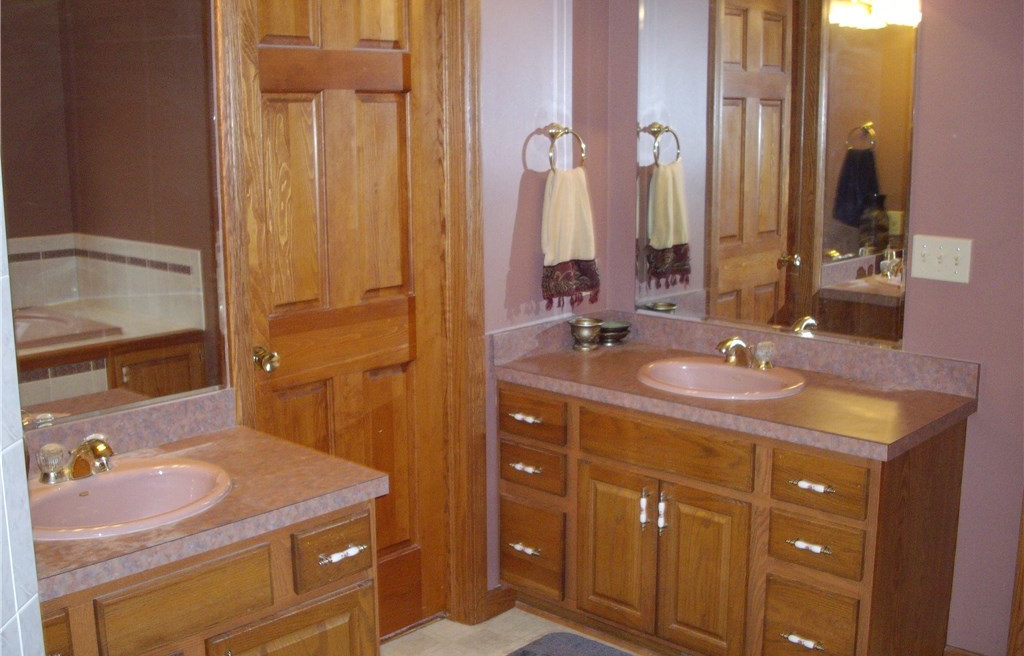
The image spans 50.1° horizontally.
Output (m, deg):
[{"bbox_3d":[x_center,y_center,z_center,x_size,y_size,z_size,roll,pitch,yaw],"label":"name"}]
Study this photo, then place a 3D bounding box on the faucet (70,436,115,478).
[{"bbox_3d":[-0.869,0.270,2.236,0.148,0.101,0.042,10,14,41],"label":"faucet"}]

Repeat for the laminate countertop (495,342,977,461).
[{"bbox_3d":[0.601,0.171,3.158,1.253,0.041,0.570,10,14,41],"label":"laminate countertop"}]

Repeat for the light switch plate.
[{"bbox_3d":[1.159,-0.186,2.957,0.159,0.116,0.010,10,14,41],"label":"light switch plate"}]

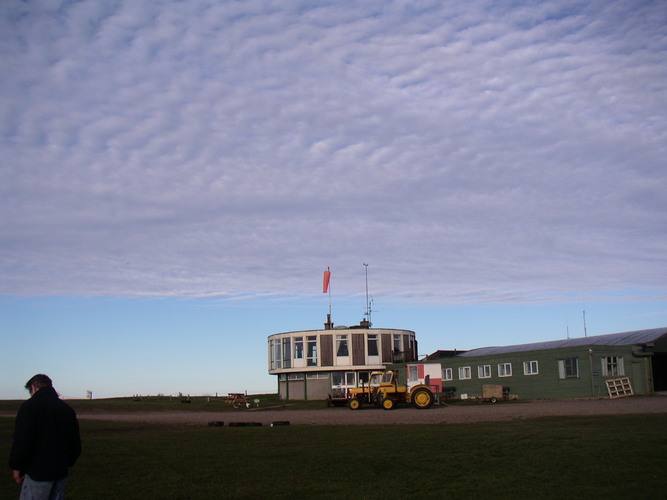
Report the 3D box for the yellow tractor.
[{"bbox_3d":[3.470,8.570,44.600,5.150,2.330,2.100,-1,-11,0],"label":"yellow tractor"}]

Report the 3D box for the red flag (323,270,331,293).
[{"bbox_3d":[-0.580,2.630,61.000,0.620,1.800,0.500,-1,-11,0],"label":"red flag"}]

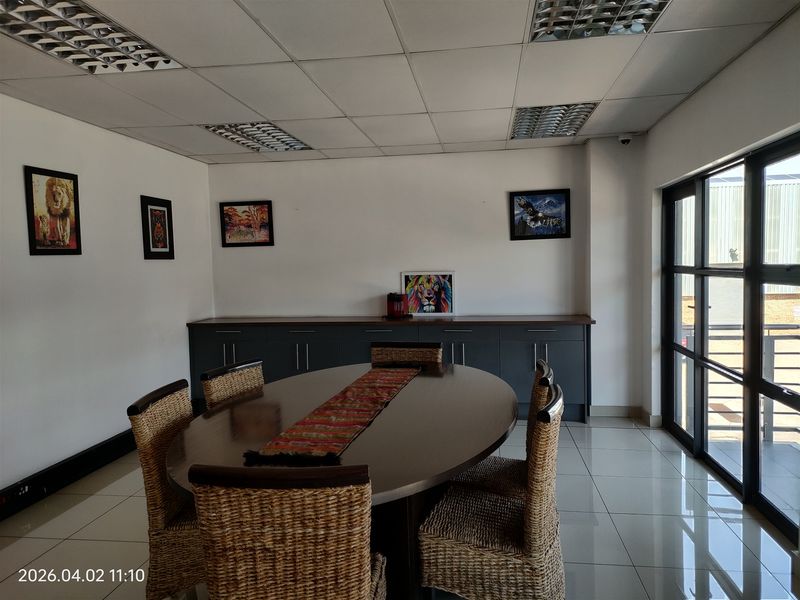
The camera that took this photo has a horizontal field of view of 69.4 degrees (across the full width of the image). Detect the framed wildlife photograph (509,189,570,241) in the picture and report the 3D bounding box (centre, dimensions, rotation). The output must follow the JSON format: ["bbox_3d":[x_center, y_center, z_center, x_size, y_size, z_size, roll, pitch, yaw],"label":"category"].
[{"bbox_3d":[1.378,-0.833,5.682,0.576,0.471,0.025,-1,4,9],"label":"framed wildlife photograph"}]

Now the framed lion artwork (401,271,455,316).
[{"bbox_3d":[0.289,-0.055,5.844,0.530,0.450,0.030,-1,-2,8],"label":"framed lion artwork"}]

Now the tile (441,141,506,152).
[{"bbox_3d":[0.717,-1.468,5.521,0.597,0.018,0.433,-1,4,9],"label":"tile"}]

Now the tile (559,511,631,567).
[{"bbox_3d":[0.890,1.287,3.153,0.597,0.010,0.597,-1,4,9],"label":"tile"}]

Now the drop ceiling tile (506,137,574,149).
[{"bbox_3d":[1.310,-1.480,5.442,0.595,0.015,0.424,-1,4,9],"label":"drop ceiling tile"}]

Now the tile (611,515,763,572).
[{"bbox_3d":[1.498,1.292,3.096,0.597,0.010,0.597,-1,4,9],"label":"tile"}]

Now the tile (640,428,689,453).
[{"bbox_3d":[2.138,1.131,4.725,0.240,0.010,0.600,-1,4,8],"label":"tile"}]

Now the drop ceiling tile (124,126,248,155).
[{"bbox_3d":[-1.777,-1.385,5.075,0.597,0.018,1.197,-1,4,9],"label":"drop ceiling tile"}]

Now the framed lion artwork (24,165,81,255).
[{"bbox_3d":[-2.348,-0.589,3.925,0.026,0.573,0.482,-1,4,9],"label":"framed lion artwork"}]

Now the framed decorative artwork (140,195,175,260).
[{"bbox_3d":[-2.161,-0.631,5.159,0.026,0.543,0.481,-1,4,9],"label":"framed decorative artwork"}]

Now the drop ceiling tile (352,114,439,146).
[{"bbox_3d":[0.003,-1.410,4.818,0.595,0.015,1.195,-1,4,9],"label":"drop ceiling tile"}]

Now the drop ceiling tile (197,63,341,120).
[{"bbox_3d":[-0.769,-1.320,3.725,0.595,0.015,1.195,-1,4,9],"label":"drop ceiling tile"}]

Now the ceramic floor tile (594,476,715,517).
[{"bbox_3d":[1.587,1.250,3.688,0.597,0.010,0.597,-1,4,9],"label":"ceramic floor tile"}]

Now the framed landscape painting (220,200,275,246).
[{"bbox_3d":[-1.620,-0.800,6.105,0.577,0.474,0.030,-1,4,9],"label":"framed landscape painting"}]

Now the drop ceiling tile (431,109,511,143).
[{"bbox_3d":[0.596,-1.412,4.715,0.597,0.018,1.197,-1,4,9],"label":"drop ceiling tile"}]

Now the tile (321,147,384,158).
[{"bbox_3d":[-0.469,-1.454,5.702,0.597,0.018,0.433,-1,4,9],"label":"tile"}]

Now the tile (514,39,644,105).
[{"bbox_3d":[1.004,-1.345,3.451,0.600,0.015,1.200,-1,4,8],"label":"tile"}]

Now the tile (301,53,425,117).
[{"bbox_3d":[-0.176,-1.327,3.635,0.595,0.015,1.195,-1,4,9],"label":"tile"}]

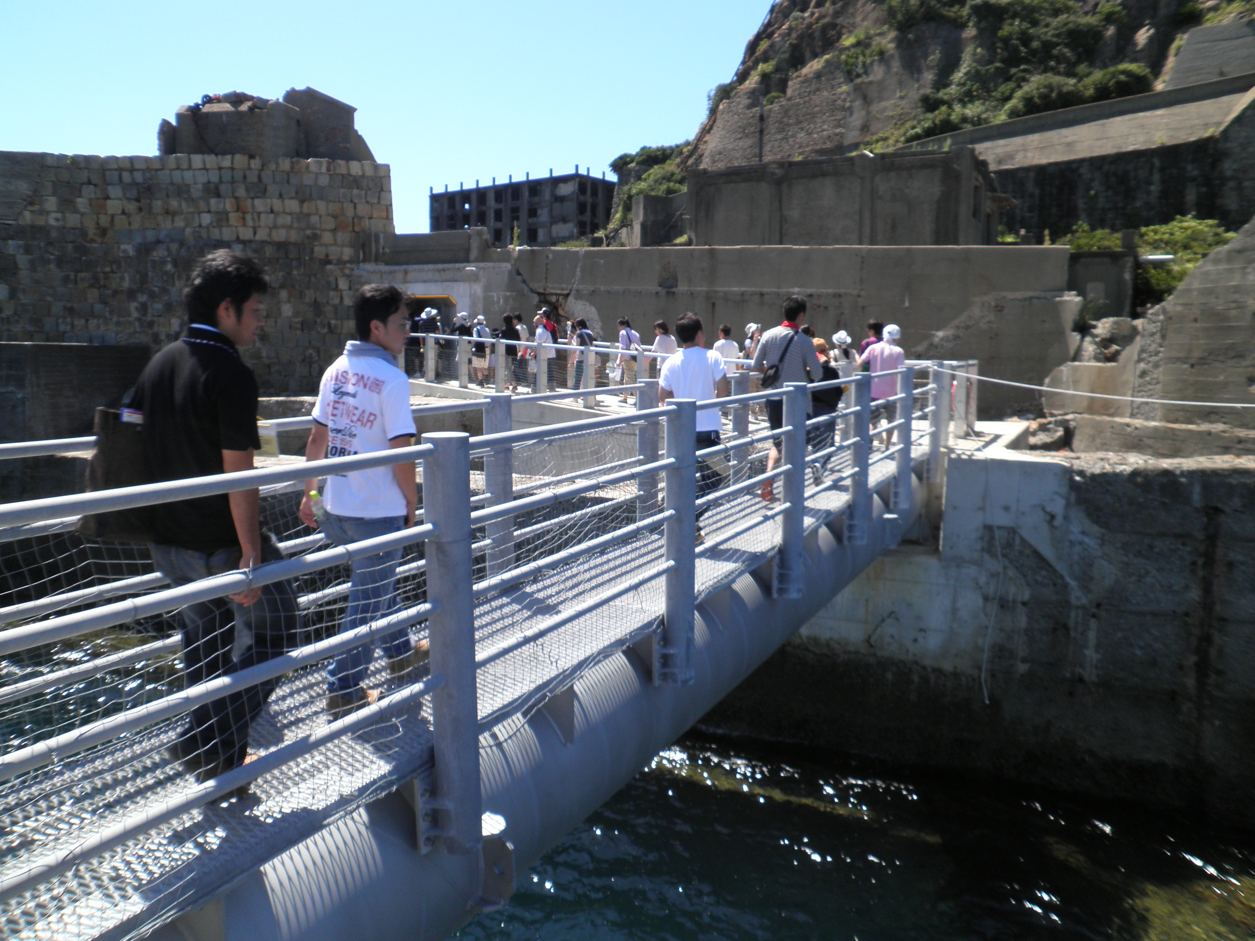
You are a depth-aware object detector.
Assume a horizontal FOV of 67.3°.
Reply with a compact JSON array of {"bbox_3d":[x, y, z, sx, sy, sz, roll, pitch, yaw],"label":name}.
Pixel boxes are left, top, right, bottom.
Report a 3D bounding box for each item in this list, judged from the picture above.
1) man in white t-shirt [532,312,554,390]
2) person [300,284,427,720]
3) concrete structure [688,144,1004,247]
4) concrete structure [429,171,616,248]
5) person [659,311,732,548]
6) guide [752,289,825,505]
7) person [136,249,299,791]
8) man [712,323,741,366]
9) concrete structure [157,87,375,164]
[{"bbox_3d":[-1.802,-2.517,20.144,0.430,1.670,0.500,7,11,43],"label":"man in white t-shirt"},{"bbox_3d":[-1.061,0.109,3.758,0.510,1.662,0.480,4,9,27],"label":"person"},{"bbox_3d":[8.214,-8.754,35.507,9.150,4.093,8.500,4,9,27],"label":"concrete structure"},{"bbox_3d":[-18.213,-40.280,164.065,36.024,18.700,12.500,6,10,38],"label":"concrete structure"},{"bbox_3d":[0.484,-0.313,6.900,0.520,1.641,0.460,3,8,22],"label":"person"},{"bbox_3d":[1.458,-0.647,8.574,0.570,1.844,0.510,4,9,26],"label":"guide"},{"bbox_3d":[-1.330,0.181,3.020,0.520,1.721,0.500,4,9,28],"label":"person"},{"bbox_3d":[1.616,-1.560,15.532,0.500,1.690,0.380,-3,8,-23],"label":"man"},{"bbox_3d":[-10.416,-9.401,27.174,5.600,2.261,3.300,-1,8,-5],"label":"concrete structure"}]

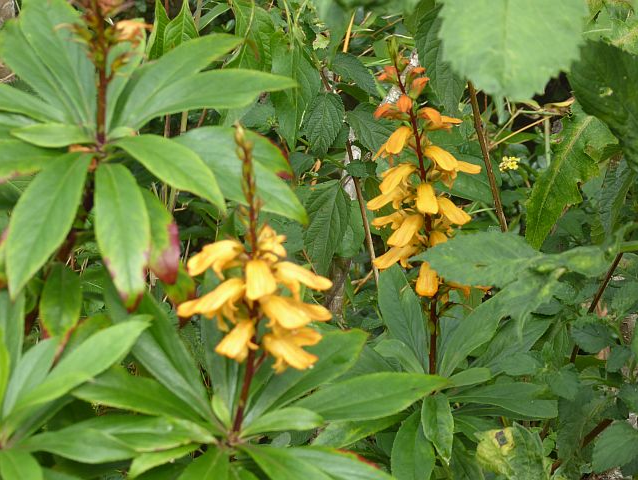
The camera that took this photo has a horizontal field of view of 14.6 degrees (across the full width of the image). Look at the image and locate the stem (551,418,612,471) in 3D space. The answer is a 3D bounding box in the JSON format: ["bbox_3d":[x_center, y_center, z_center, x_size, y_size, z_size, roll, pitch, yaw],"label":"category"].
[{"bbox_3d":[0.196,0.153,1.855,0.058,0.006,0.006,-39,0,-10],"label":"stem"}]

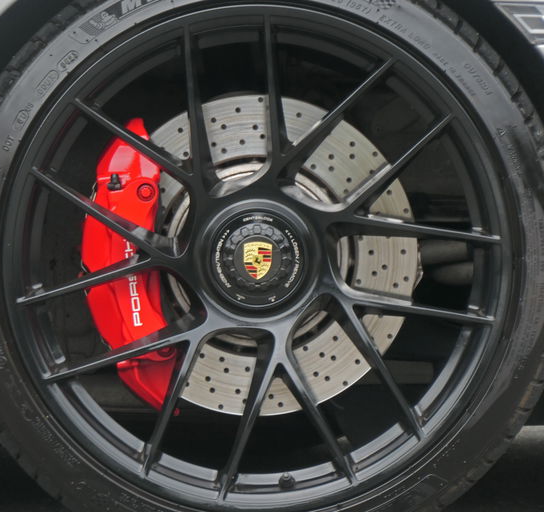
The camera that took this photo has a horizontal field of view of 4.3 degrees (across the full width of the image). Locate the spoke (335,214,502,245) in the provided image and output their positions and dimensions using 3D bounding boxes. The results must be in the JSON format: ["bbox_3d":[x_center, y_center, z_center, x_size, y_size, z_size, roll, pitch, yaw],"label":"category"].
[{"bbox_3d":[0.156,-0.024,7.750,0.179,0.023,0.045,6,-1,0],"label":"spoke"}]

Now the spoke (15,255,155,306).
[{"bbox_3d":[-0.200,0.027,7.750,0.150,0.018,0.045,-19,-1,0],"label":"spoke"}]

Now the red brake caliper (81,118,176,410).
[{"bbox_3d":[-0.155,0.009,7.830,0.104,0.315,0.120,0,-1,0],"label":"red brake caliper"}]

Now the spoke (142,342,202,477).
[{"bbox_3d":[-0.107,0.161,7.750,0.023,0.156,0.045,18,-1,0],"label":"spoke"}]

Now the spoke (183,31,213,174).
[{"bbox_3d":[-0.083,-0.163,7.750,0.025,0.161,0.045,-9,-1,0],"label":"spoke"}]

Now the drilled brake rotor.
[{"bbox_3d":[-0.016,-0.001,7.845,0.348,0.348,0.042,0,-1,0],"label":"drilled brake rotor"}]

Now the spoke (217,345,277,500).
[{"bbox_3d":[-0.024,0.179,7.750,0.025,0.174,0.045,14,-1,0],"label":"spoke"}]

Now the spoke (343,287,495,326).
[{"bbox_3d":[0.154,0.059,7.750,0.165,0.021,0.045,12,-1,0],"label":"spoke"}]

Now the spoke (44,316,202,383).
[{"bbox_3d":[-0.158,0.100,7.750,0.180,0.020,0.045,-17,-1,0],"label":"spoke"}]

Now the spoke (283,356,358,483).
[{"bbox_3d":[0.048,0.178,7.750,0.021,0.152,0.045,-27,-1,0],"label":"spoke"}]

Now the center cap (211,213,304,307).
[{"bbox_3d":[-0.015,0.004,7.735,0.100,0.100,0.040,0,-1,0],"label":"center cap"}]

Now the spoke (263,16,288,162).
[{"bbox_3d":[0.006,-0.178,7.750,0.020,0.157,0.045,-2,-1,0],"label":"spoke"}]

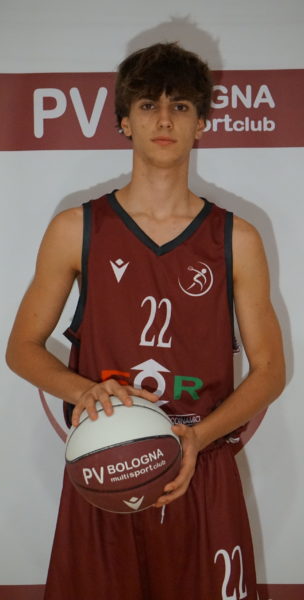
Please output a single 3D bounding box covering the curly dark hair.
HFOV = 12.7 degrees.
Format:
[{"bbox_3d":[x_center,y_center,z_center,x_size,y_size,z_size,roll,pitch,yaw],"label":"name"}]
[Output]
[{"bbox_3d":[0.025,-0.460,2.970,0.212,0.200,0.240,-1,0,-2],"label":"curly dark hair"}]

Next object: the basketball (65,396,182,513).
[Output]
[{"bbox_3d":[-0.057,0.316,2.790,0.240,0.240,0.240,-1,0,0],"label":"basketball"}]

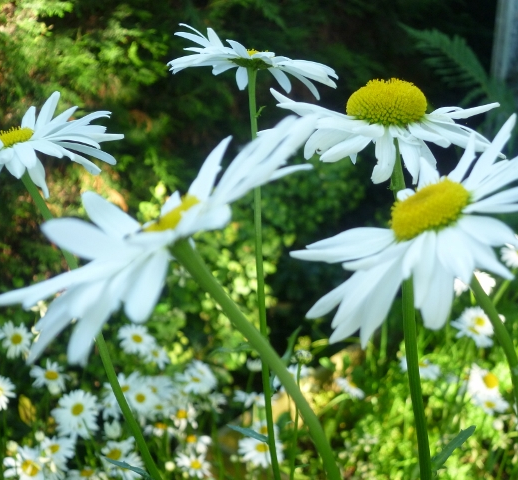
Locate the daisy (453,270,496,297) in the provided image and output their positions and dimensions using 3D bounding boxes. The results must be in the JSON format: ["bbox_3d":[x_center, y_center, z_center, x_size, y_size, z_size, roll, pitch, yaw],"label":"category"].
[{"bbox_3d":[0.360,0.073,1.700,0.070,0.024,0.070,0,26,0],"label":"daisy"}]

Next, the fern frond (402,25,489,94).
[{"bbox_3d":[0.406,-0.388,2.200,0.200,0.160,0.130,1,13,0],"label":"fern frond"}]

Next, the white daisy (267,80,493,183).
[{"bbox_3d":[0.045,-0.040,0.360,0.082,0.034,0.079,1,18,6],"label":"white daisy"}]

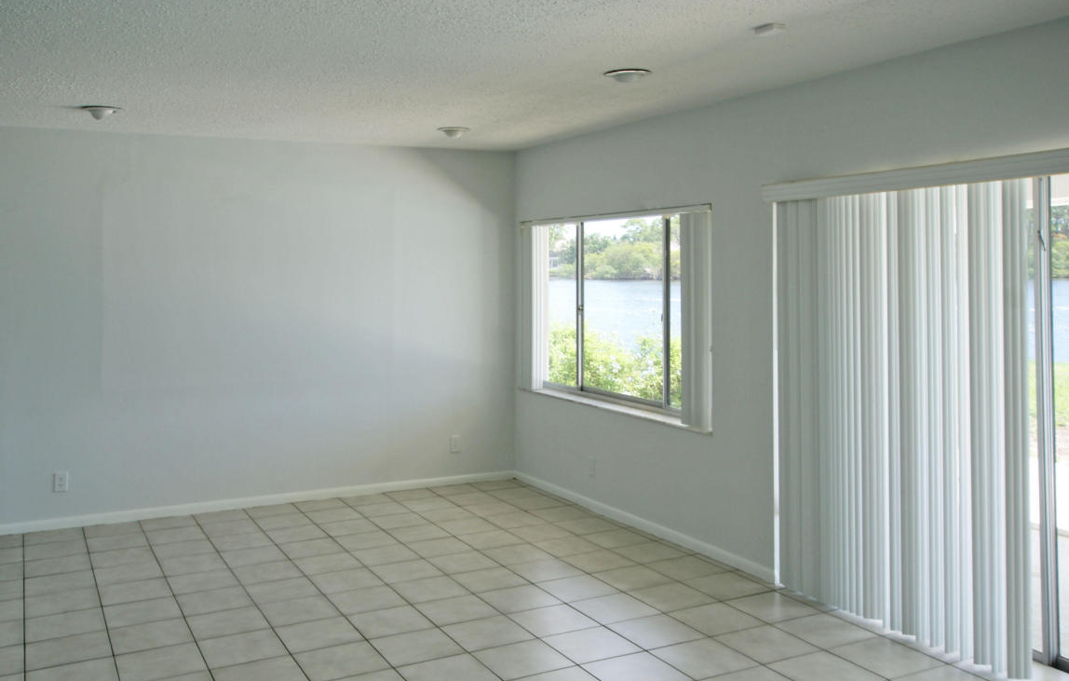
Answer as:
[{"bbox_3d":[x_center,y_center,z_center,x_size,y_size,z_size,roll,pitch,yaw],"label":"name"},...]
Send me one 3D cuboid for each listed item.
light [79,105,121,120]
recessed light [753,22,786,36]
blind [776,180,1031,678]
[{"bbox_3d":[-2.359,-1.241,4.850,0.210,0.055,0.210,-1,3,-30],"label":"light"},{"bbox_3d":[0.885,-1.166,3.350,0.072,0.024,0.100,-1,3,-30],"label":"recessed light"},{"bbox_3d":[1.546,0.298,3.911,0.100,1.940,1.239,-1,3,-31],"label":"blind"}]

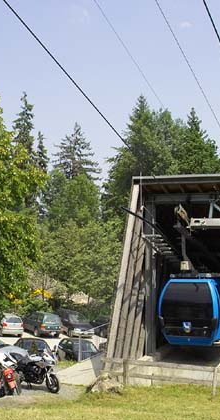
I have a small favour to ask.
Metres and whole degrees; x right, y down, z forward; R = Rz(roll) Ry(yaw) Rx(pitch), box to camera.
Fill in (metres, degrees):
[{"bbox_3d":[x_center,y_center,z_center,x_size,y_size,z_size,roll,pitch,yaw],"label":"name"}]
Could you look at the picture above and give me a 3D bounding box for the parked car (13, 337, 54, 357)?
[{"bbox_3d":[-3.862,7.118,29.969,1.680,1.430,4.100,1,-3,-18],"label":"parked car"}]

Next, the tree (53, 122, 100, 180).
[{"bbox_3d":[-4.100,-0.600,72.000,6.200,20.000,6.200,0,-1,0],"label":"tree"}]

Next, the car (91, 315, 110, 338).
[{"bbox_3d":[-0.200,7.750,40.600,1.720,1.430,4.200,1,-4,-17],"label":"car"}]

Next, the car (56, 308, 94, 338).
[{"bbox_3d":[-2.450,7.500,40.200,1.740,1.600,4.200,2,-4,-22],"label":"car"}]

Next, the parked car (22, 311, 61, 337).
[{"bbox_3d":[-4.970,7.861,42.466,1.740,1.580,4.400,2,-3,-26],"label":"parked car"}]

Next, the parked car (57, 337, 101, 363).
[{"bbox_3d":[-1.492,7.093,29.969,1.680,1.430,4.100,1,-3,-22],"label":"parked car"}]

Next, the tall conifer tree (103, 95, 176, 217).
[{"bbox_3d":[2.750,-0.700,55.000,6.800,20.000,6.800,0,-1,0],"label":"tall conifer tree"}]

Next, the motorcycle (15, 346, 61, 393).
[{"bbox_3d":[-2.280,4.500,17.600,2.080,1.200,0.750,-1,-1,37],"label":"motorcycle"}]

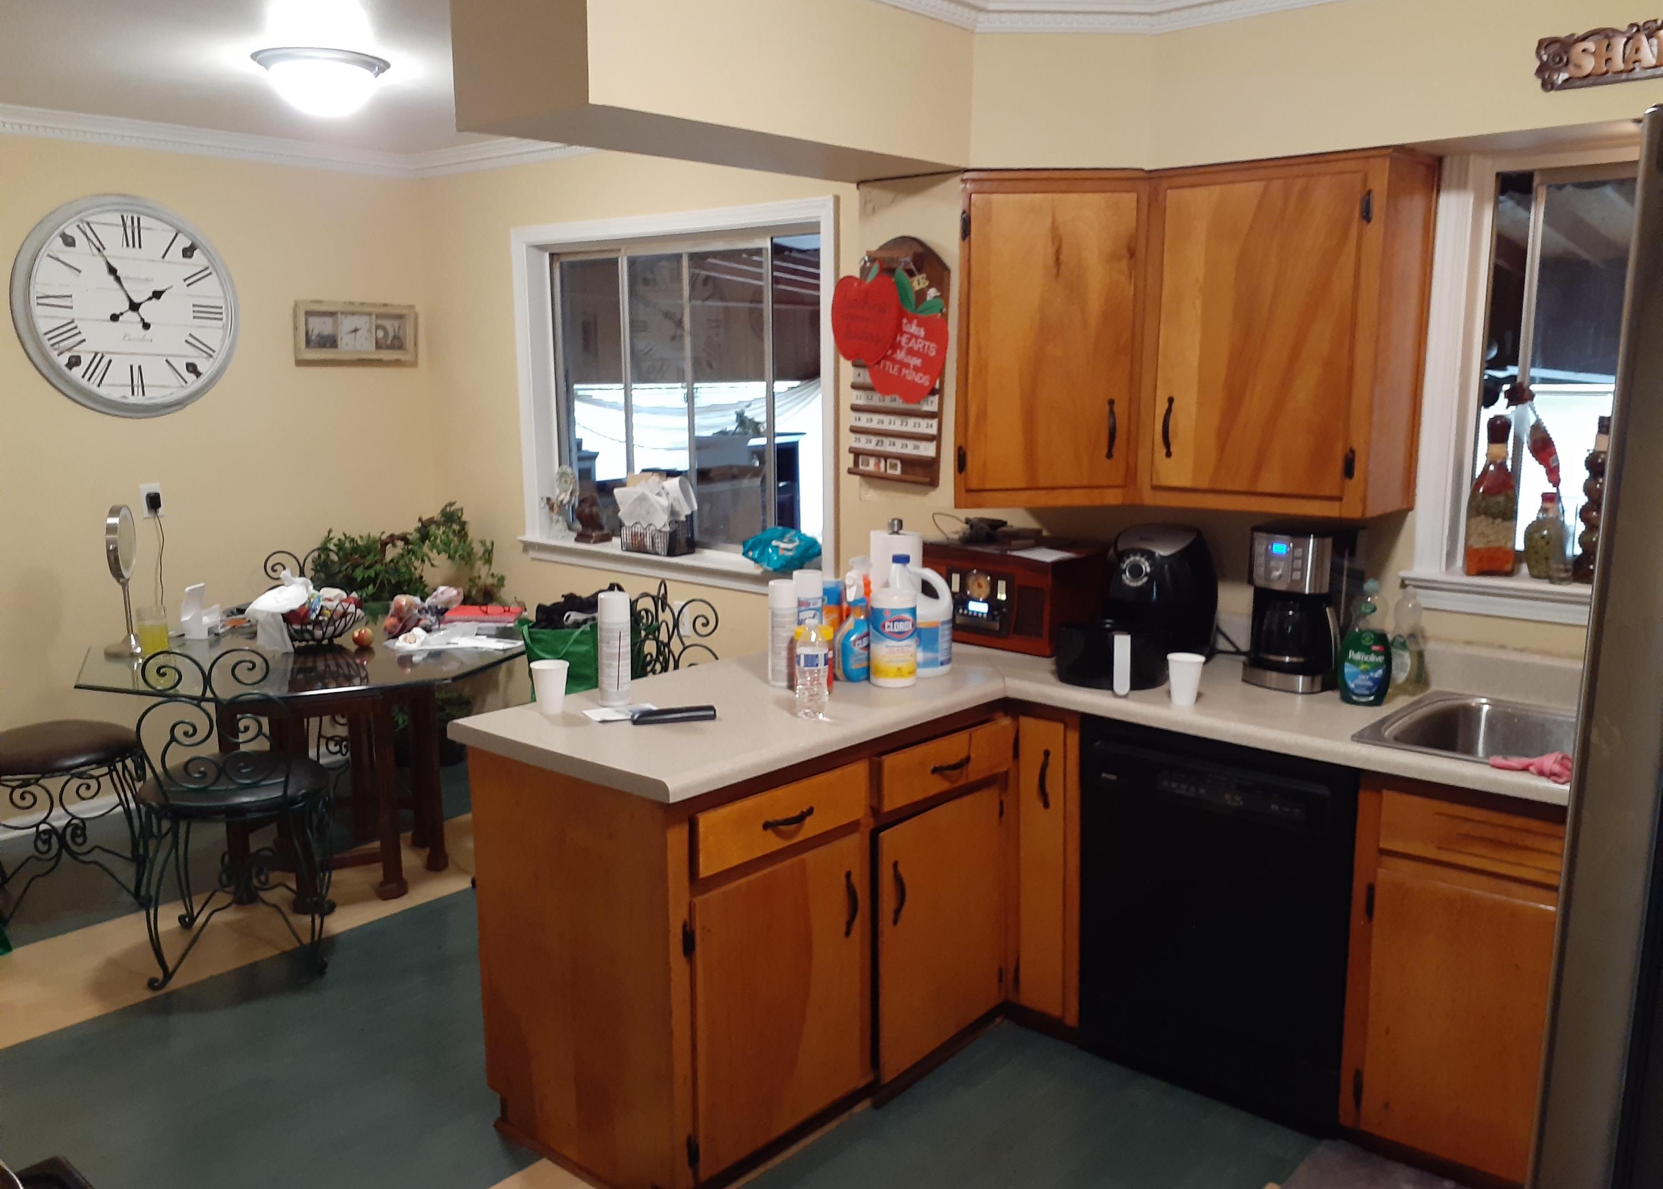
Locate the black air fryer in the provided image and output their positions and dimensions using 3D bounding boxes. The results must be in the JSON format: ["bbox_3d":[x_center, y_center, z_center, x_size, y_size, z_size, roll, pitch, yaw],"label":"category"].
[{"bbox_3d":[0.758,0.013,3.166,0.275,0.345,0.370,6,11,36],"label":"black air fryer"}]

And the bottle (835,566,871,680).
[{"bbox_3d":[0.064,0.064,3.030,0.110,0.265,0.070,-8,13,-39],"label":"bottle"}]

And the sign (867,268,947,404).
[{"bbox_3d":[0.165,-0.592,2.985,0.240,0.310,0.020,8,12,41],"label":"sign"}]

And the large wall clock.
[{"bbox_3d":[-2.558,-1.044,4.706,0.060,0.770,0.770,8,12,41],"label":"large wall clock"}]

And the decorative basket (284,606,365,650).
[{"bbox_3d":[-1.748,0.098,4.436,0.300,0.130,0.300,8,12,41],"label":"decorative basket"}]

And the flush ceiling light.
[{"bbox_3d":[-1.397,-1.390,3.561,0.385,0.155,0.385,9,14,41],"label":"flush ceiling light"}]

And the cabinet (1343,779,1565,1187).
[{"bbox_3d":[1.388,0.695,2.647,0.450,0.750,0.580,8,12,41],"label":"cabinet"}]

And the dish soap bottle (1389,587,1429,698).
[{"bbox_3d":[1.293,0.100,2.904,0.065,0.235,0.100,-6,12,-30],"label":"dish soap bottle"}]

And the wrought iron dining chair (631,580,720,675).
[{"bbox_3d":[-0.559,0.447,4.073,0.470,0.920,0.440,-6,12,-28],"label":"wrought iron dining chair"}]

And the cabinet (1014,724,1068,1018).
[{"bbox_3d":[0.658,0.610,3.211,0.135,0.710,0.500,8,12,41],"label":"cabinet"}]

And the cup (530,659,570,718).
[{"bbox_3d":[-0.595,0.203,2.752,0.089,0.112,0.089,0,9,0],"label":"cup"}]

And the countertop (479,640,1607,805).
[{"bbox_3d":[0.472,0.282,2.708,1.960,0.045,1.700,8,12,41],"label":"countertop"}]

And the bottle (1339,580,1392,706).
[{"bbox_3d":[1.167,0.101,2.829,0.115,0.260,0.065,6,12,29],"label":"bottle"}]

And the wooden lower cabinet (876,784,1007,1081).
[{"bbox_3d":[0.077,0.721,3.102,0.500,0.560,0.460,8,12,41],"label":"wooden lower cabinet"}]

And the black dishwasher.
[{"bbox_3d":[0.995,0.672,3.002,0.610,0.850,0.610,9,14,41],"label":"black dishwasher"}]

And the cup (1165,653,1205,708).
[{"bbox_3d":[0.769,0.183,2.808,0.087,0.106,0.087,0,10,0],"label":"cup"}]

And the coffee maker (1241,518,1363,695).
[{"bbox_3d":[1.116,0.024,3.034,0.195,0.355,0.230,6,11,36],"label":"coffee maker"}]

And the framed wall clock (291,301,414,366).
[{"bbox_3d":[-1.929,-1.060,5.276,0.042,0.238,0.512,9,13,41],"label":"framed wall clock"}]

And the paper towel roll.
[{"bbox_3d":[0.169,-0.019,3.391,0.135,0.295,0.135,0,10,0],"label":"paper towel roll"}]

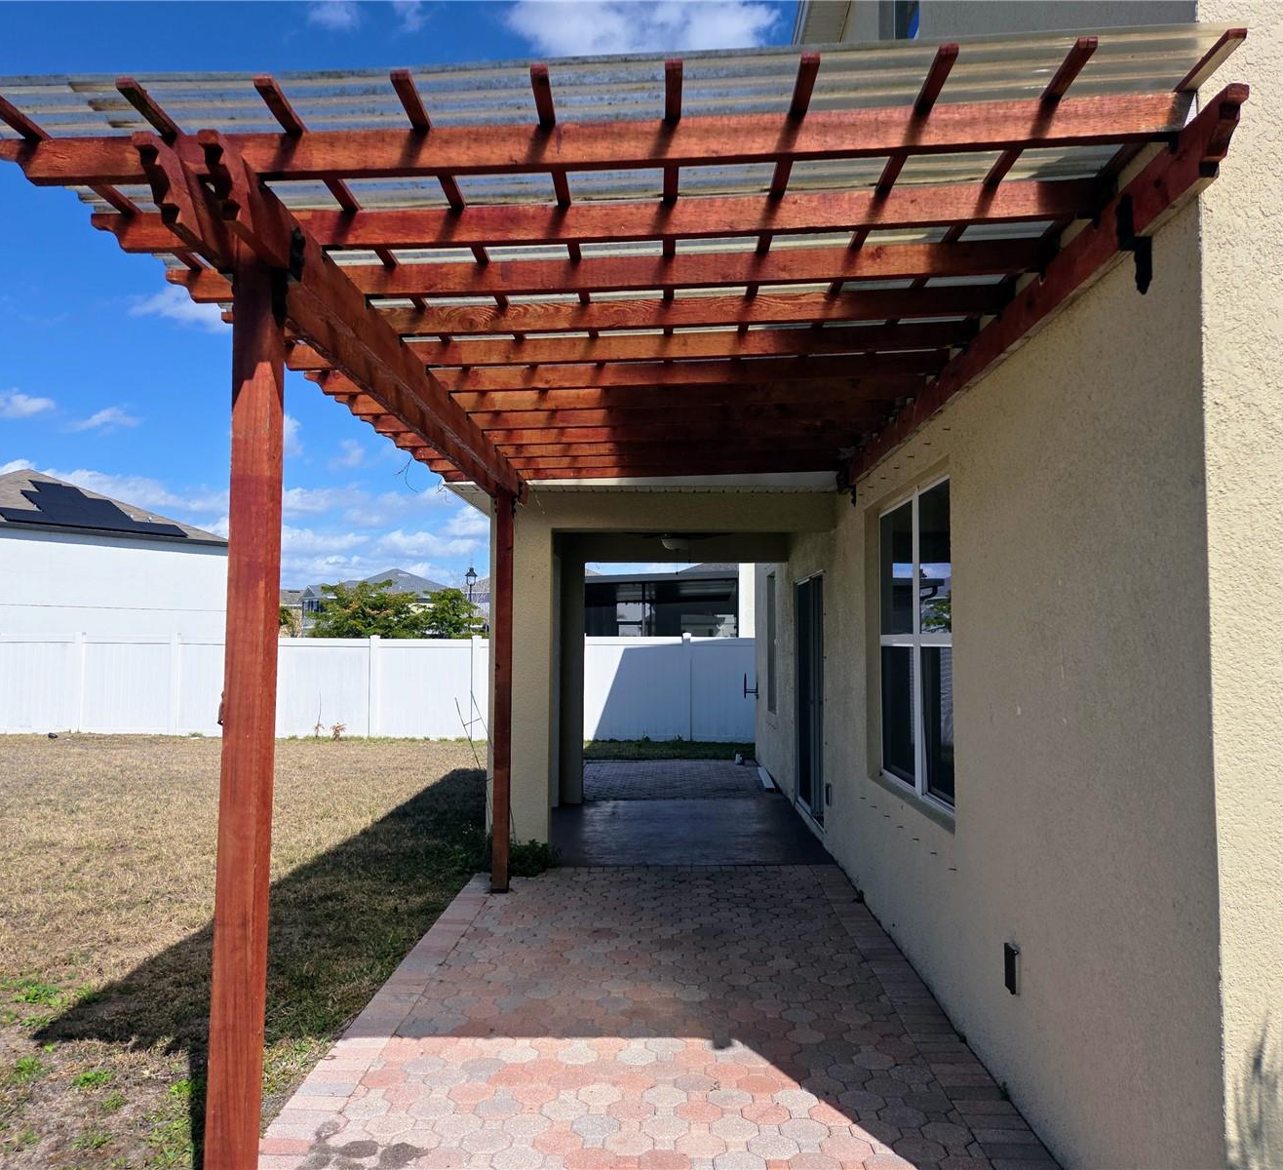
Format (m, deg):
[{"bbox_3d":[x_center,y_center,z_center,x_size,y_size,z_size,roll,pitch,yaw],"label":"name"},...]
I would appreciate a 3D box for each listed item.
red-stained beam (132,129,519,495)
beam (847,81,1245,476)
[{"bbox_3d":[-0.911,-0.748,4.482,0.187,0.141,4.678,0,-3,1],"label":"red-stained beam"},{"bbox_3d":[1.279,-0.826,4.442,0.040,0.141,4.653,0,-3,1],"label":"beam"}]

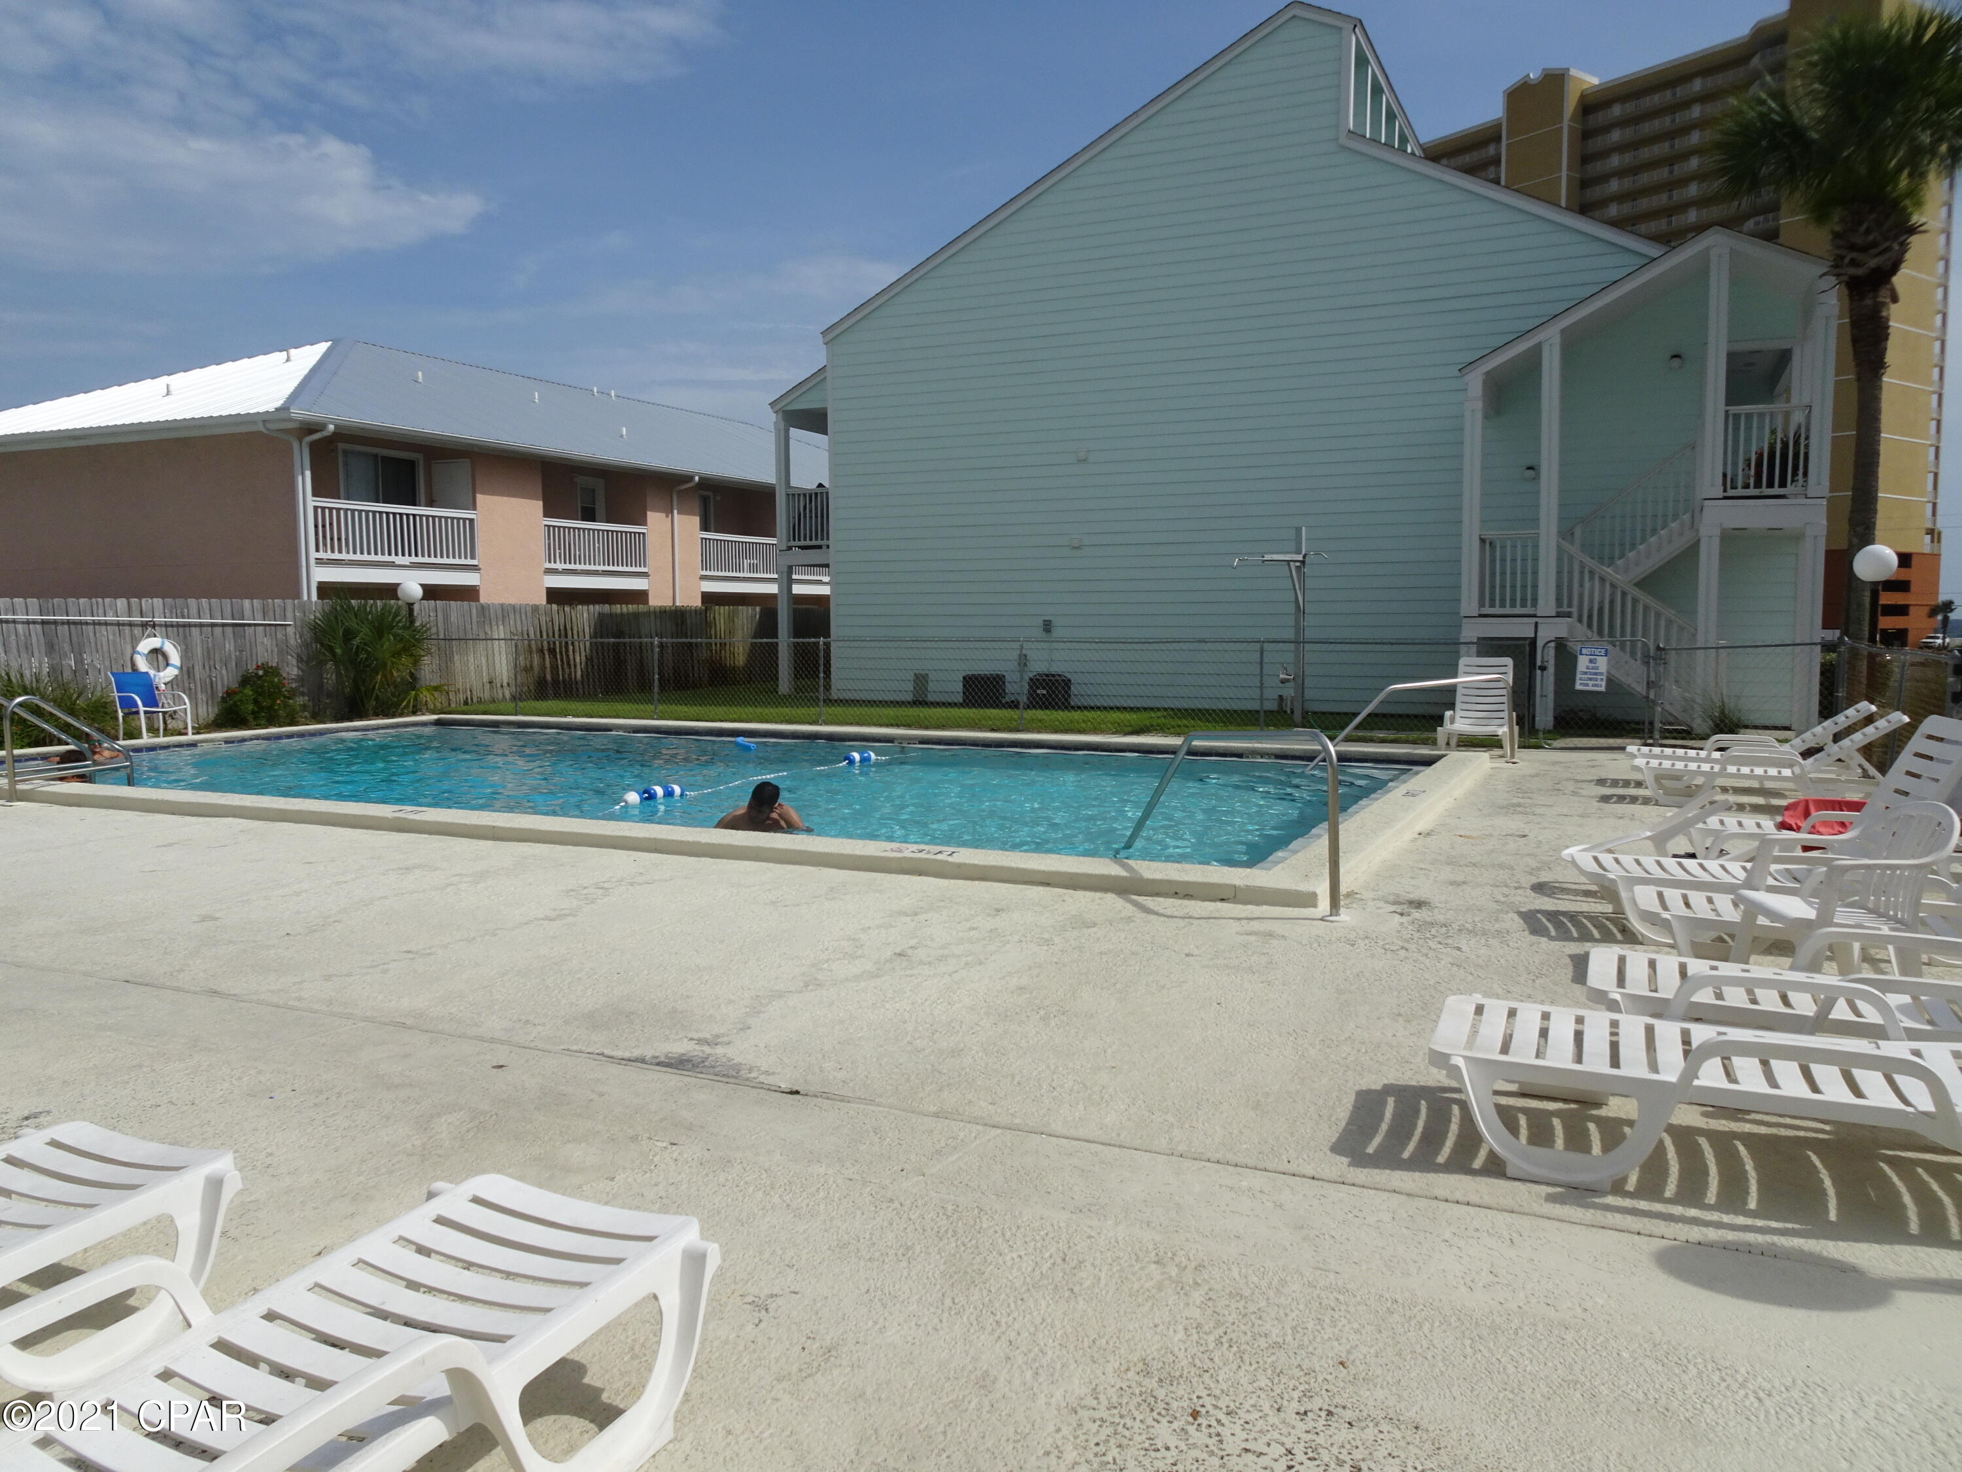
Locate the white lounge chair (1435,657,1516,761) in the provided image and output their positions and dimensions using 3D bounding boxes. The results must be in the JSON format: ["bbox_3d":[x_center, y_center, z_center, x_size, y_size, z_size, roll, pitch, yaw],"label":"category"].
[{"bbox_3d":[5.416,-0.323,14.710,0.720,1.000,1.450,2,6,24],"label":"white lounge chair"}]

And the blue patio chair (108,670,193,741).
[{"bbox_3d":[-10.423,-0.372,17.088,0.680,0.850,0.600,2,6,23],"label":"blue patio chair"}]

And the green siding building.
[{"bbox_3d":[5.703,-6.097,25.995,16.400,10.550,15.500,2,6,25],"label":"green siding building"}]

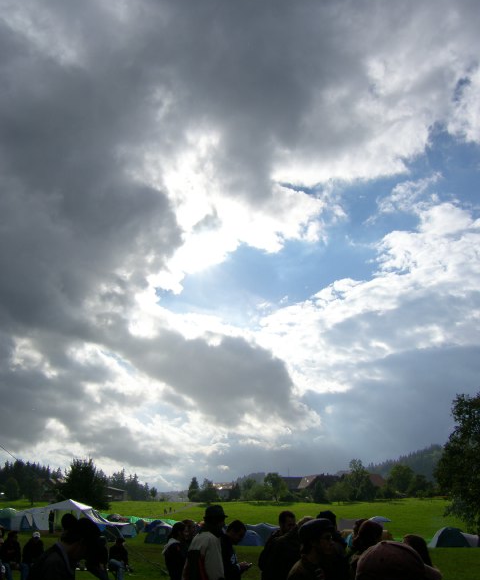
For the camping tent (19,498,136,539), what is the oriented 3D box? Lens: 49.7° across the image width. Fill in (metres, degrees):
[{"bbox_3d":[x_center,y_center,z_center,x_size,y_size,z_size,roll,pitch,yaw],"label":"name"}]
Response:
[{"bbox_3d":[-12.225,17.582,40.000,7.587,2.591,5.000,4,-23,-9],"label":"camping tent"}]

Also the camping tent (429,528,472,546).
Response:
[{"bbox_3d":[12.667,14.925,31.360,2.600,1.126,2.400,-2,-23,5],"label":"camping tent"}]

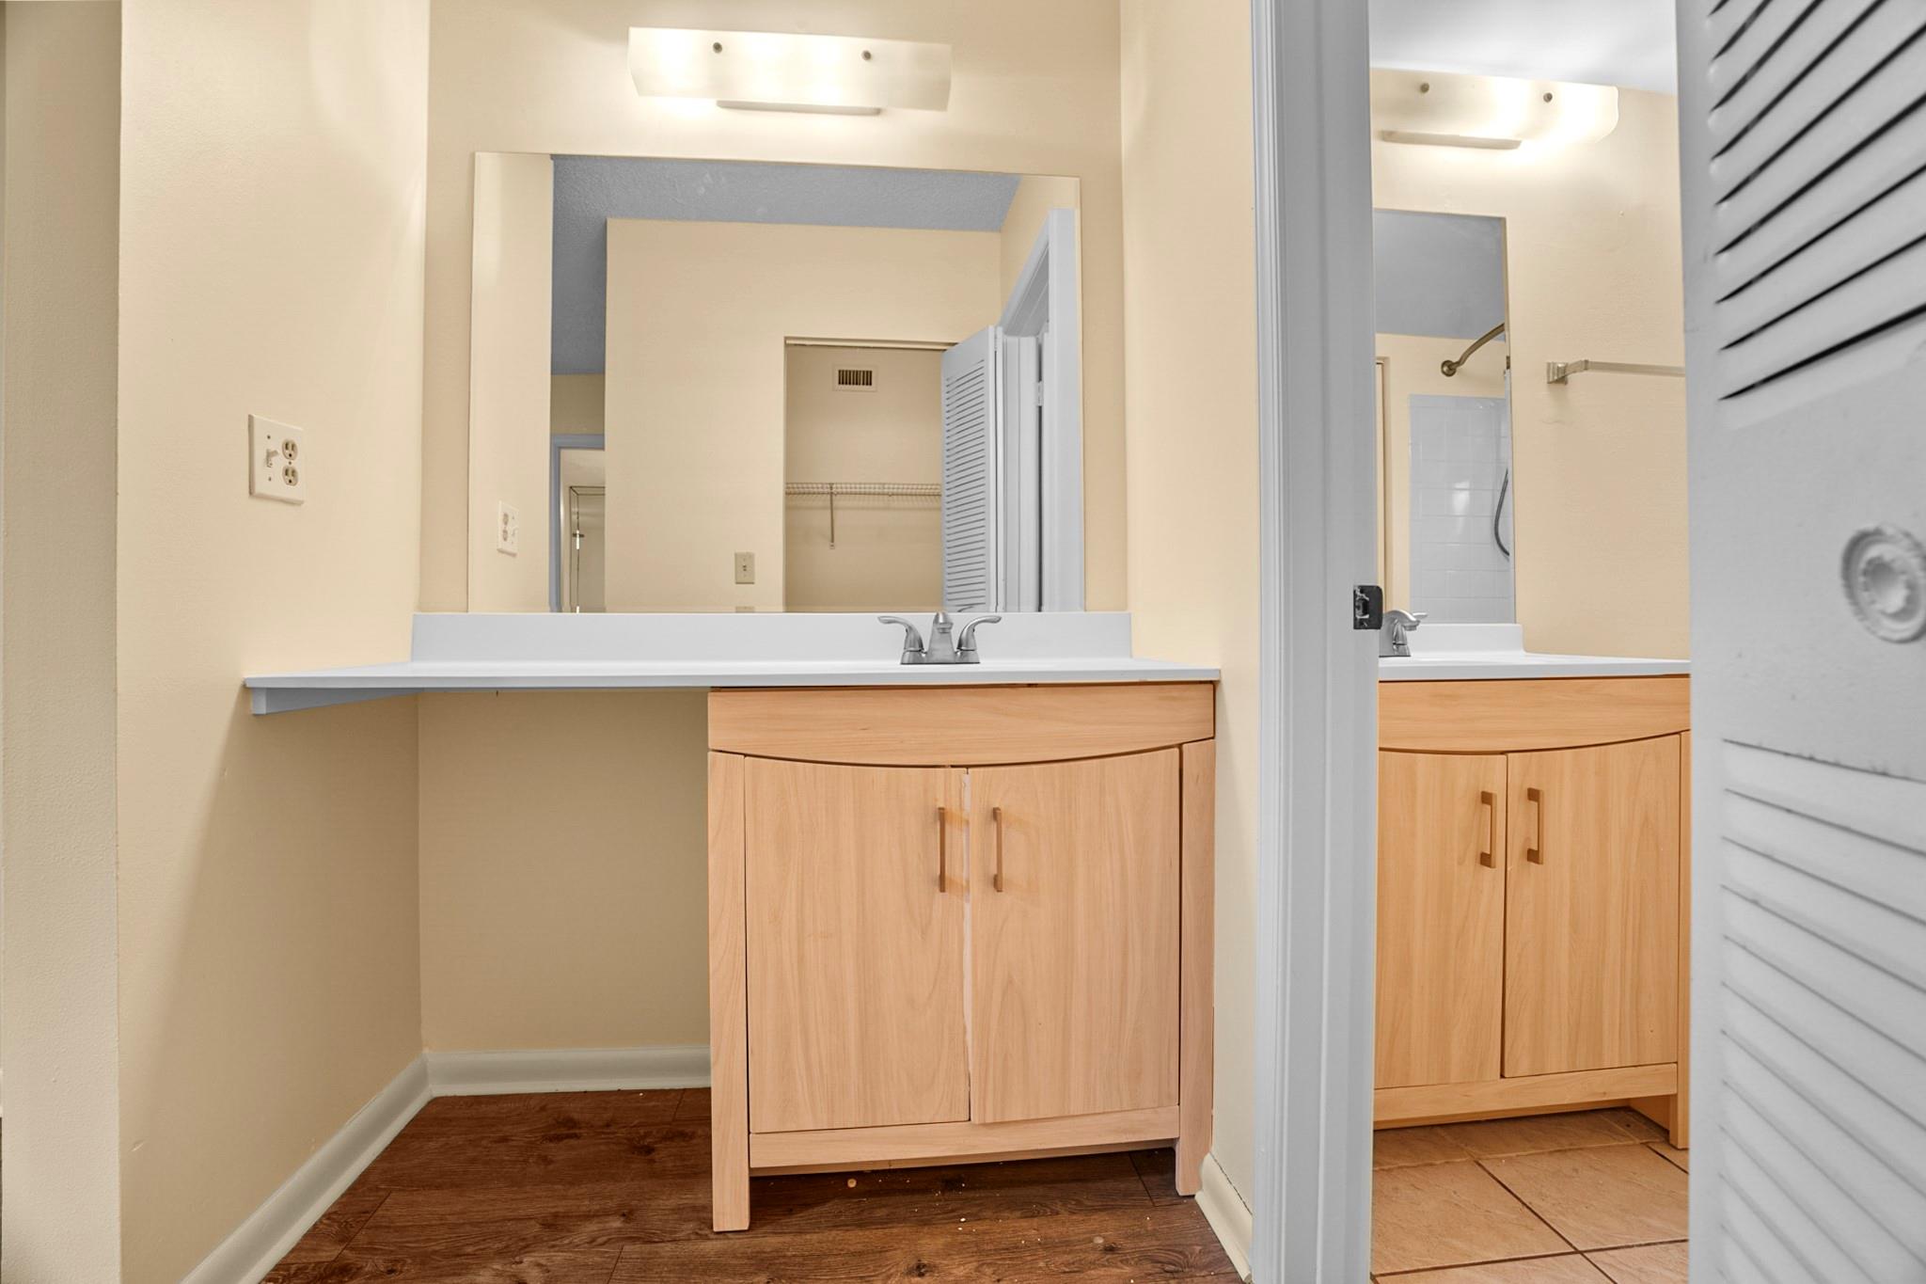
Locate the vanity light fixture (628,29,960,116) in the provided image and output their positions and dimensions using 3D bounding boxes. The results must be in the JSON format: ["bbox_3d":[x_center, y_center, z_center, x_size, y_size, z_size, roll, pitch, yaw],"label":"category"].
[{"bbox_3d":[-0.315,-1.081,1.623,0.588,0.092,0.102,0,1,-5],"label":"vanity light fixture"}]

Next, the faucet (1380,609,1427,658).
[{"bbox_3d":[0.845,-0.014,1.678,0.215,0.095,0.150,0,1,-7],"label":"faucet"}]

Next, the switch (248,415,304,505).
[{"bbox_3d":[-0.993,-0.263,1.249,0.012,0.115,0.116,0,1,-5],"label":"switch"}]

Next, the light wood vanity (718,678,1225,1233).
[{"bbox_3d":[-0.010,0.468,1.506,0.768,0.810,0.450,0,1,-6],"label":"light wood vanity"}]

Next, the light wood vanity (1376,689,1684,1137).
[{"bbox_3d":[0.867,0.463,1.615,0.766,0.810,0.450,0,1,-7],"label":"light wood vanity"}]

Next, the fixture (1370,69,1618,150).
[{"bbox_3d":[1.051,-1.103,1.780,0.590,0.095,0.105,0,1,-5],"label":"fixture"}]

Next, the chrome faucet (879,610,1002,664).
[{"bbox_3d":[-0.037,-0.007,1.567,0.225,0.095,0.150,0,1,-5],"label":"chrome faucet"}]

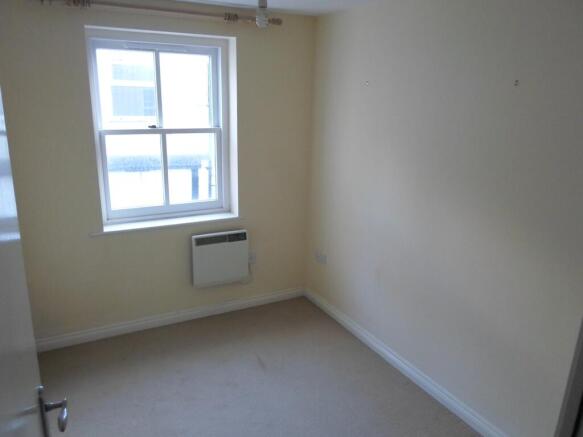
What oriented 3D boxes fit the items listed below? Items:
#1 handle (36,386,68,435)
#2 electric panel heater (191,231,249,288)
[{"bbox_3d":[-0.546,0.472,0.968,0.062,0.155,0.125,-6,17,-27],"label":"handle"},{"bbox_3d":[-0.569,0.327,3.403,0.445,0.420,0.085,-6,17,-27],"label":"electric panel heater"}]

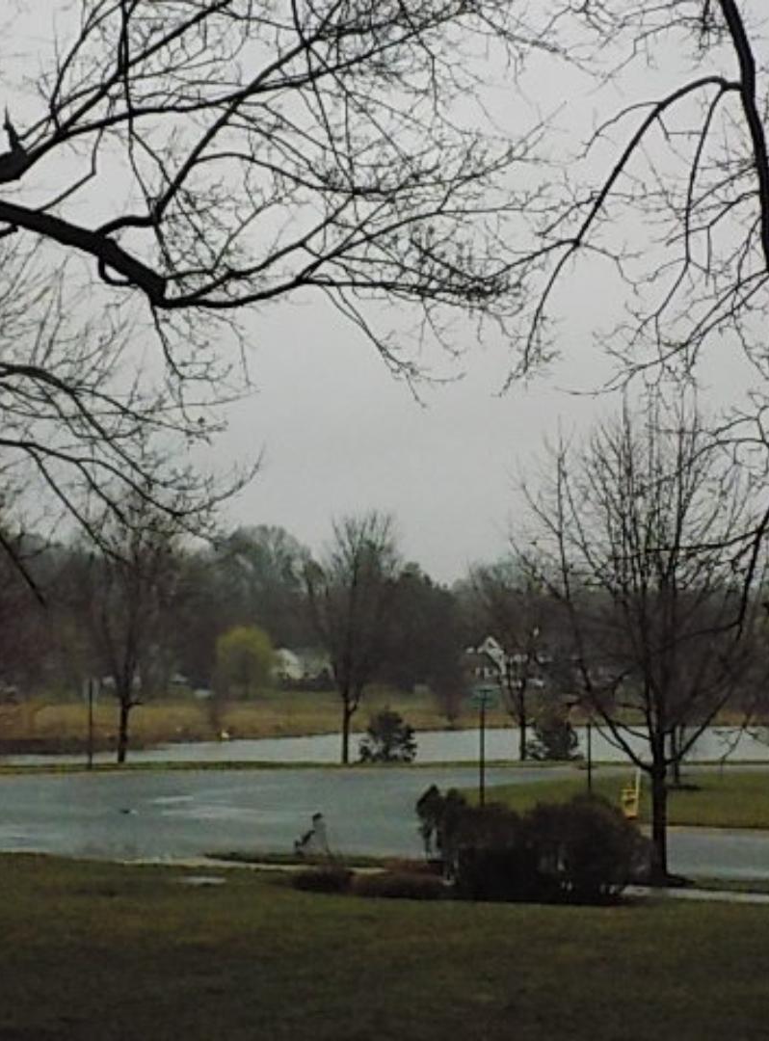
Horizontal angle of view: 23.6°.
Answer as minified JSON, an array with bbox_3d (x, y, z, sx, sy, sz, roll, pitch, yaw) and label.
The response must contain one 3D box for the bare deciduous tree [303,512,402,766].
[{"bbox_3d":[-1.080,4.000,62.000,3.400,8.500,3.400,0,-4,0],"label":"bare deciduous tree"}]

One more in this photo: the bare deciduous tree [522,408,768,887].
[{"bbox_3d":[4.600,2.130,32.800,4.400,8.500,4.300,0,-4,0],"label":"bare deciduous tree"}]

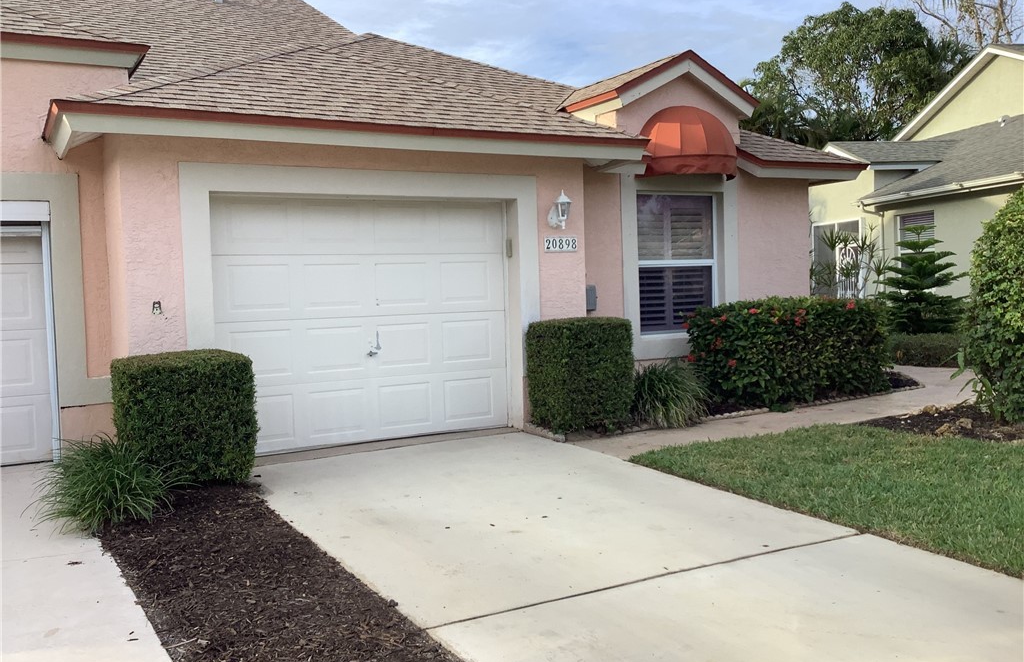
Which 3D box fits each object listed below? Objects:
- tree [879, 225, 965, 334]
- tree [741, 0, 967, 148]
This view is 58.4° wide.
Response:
[{"bbox_3d":[6.194,-0.564,13.842,1.420,2.050,1.420,-3,3,-29],"label":"tree"},{"bbox_3d":[10.321,-4.894,27.194,7.200,9.509,7.200,-3,3,-29],"label":"tree"}]

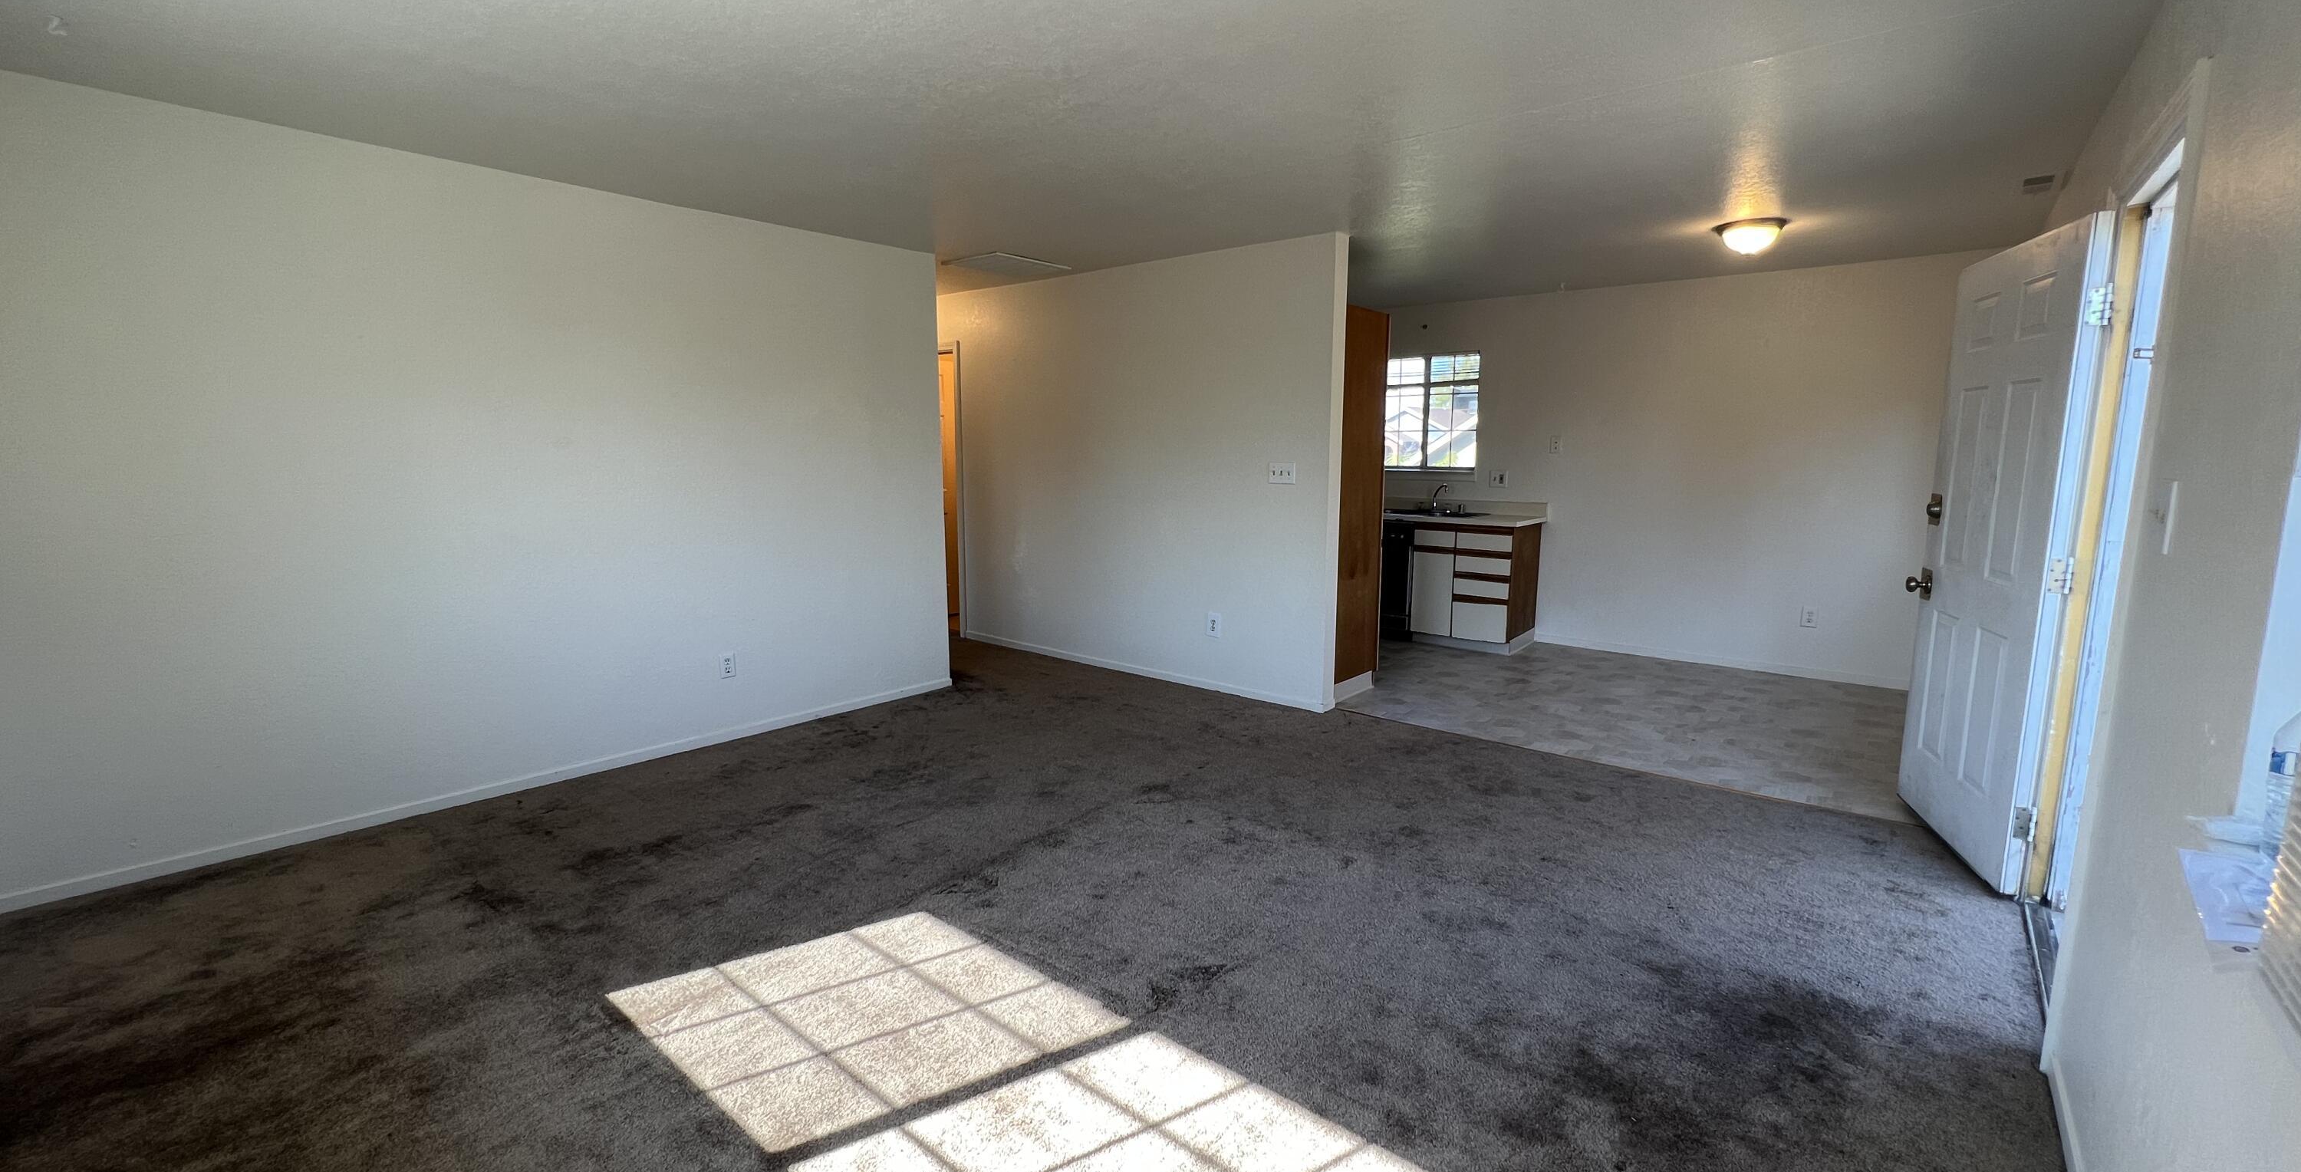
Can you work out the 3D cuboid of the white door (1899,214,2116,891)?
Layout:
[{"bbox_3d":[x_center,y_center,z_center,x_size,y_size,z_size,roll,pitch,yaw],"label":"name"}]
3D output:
[{"bbox_3d":[2.868,-0.107,2.946,0.045,2.020,0.885,4,9,24],"label":"white door"}]

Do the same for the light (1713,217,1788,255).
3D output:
[{"bbox_3d":[2.892,-1.690,4.177,0.305,0.115,0.305,7,11,41],"label":"light"}]

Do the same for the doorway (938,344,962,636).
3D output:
[{"bbox_3d":[-1.714,-0.704,6.805,0.760,2.110,0.120,7,11,41],"label":"doorway"}]

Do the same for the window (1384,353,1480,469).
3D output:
[{"bbox_3d":[2.195,-1.349,6.784,0.782,0.864,0.080,7,11,41],"label":"window"}]

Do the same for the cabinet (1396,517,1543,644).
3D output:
[{"bbox_3d":[2.401,-0.021,6.384,0.725,0.870,0.564,7,11,41],"label":"cabinet"}]

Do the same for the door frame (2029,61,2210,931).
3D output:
[{"bbox_3d":[2.388,-0.008,2.129,0.150,2.100,1.080,7,11,41],"label":"door frame"}]

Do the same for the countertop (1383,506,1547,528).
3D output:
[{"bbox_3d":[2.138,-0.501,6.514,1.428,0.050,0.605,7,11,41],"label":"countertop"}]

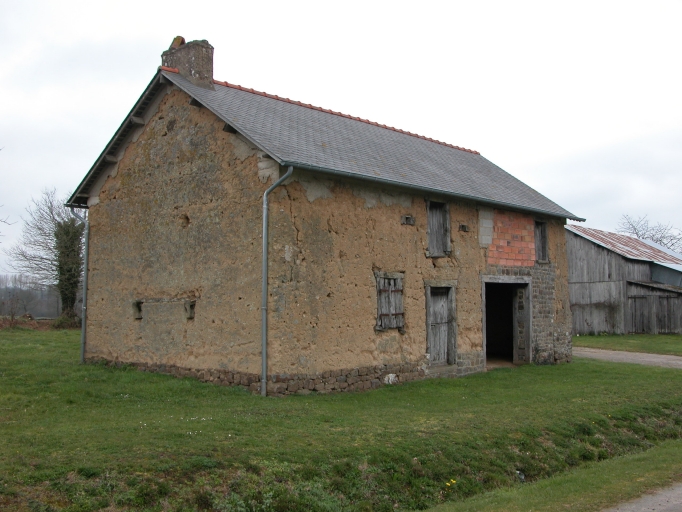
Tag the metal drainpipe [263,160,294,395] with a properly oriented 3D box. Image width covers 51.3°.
[{"bbox_3d":[-1.091,0.474,12.458,0.740,3.980,0.140,-3,-4,41],"label":"metal drainpipe"}]

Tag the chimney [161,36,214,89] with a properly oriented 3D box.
[{"bbox_3d":[-3.279,-4.109,15.277,1.070,1.340,0.570,-3,-4,41],"label":"chimney"}]

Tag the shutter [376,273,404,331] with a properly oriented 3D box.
[{"bbox_3d":[1.044,0.986,15.100,0.100,1.200,0.960,-3,-4,41],"label":"shutter"}]

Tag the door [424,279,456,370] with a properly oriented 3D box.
[{"bbox_3d":[2.326,1.601,16.622,0.160,2.030,1.300,-3,-4,41],"label":"door"}]

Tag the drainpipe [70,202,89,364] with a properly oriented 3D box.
[{"bbox_3d":[-6.240,0.689,16.872,0.670,3.690,0.140,-3,-4,41],"label":"drainpipe"}]

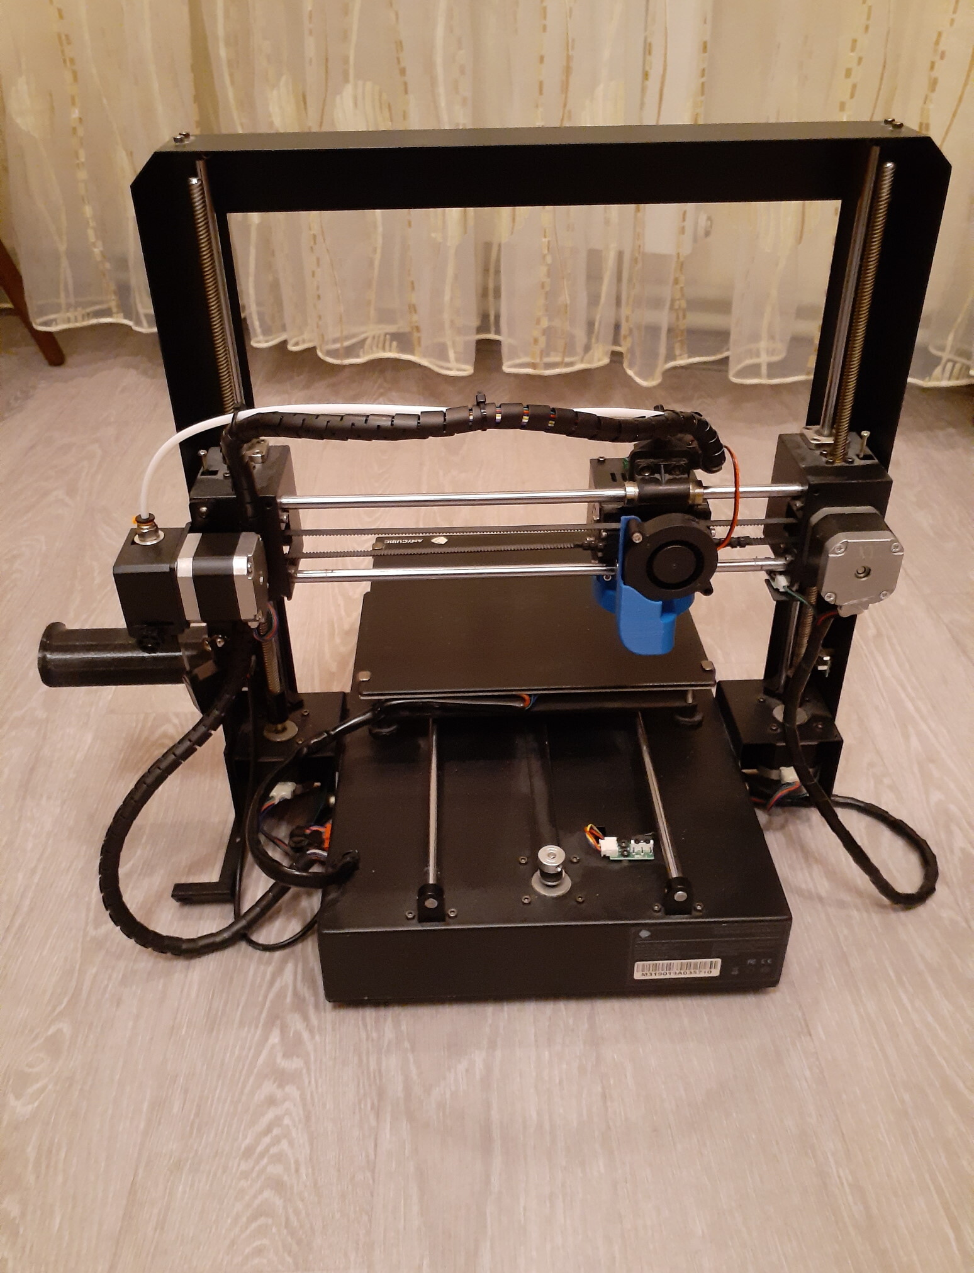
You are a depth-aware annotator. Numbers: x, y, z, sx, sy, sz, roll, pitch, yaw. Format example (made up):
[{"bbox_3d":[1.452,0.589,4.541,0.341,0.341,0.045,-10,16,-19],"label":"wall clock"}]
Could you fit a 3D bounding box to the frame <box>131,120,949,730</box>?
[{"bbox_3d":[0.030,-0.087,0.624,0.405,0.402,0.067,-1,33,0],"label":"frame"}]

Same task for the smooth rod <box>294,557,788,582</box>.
[{"bbox_3d":[0.033,-0.040,0.605,0.310,0.009,0.009,-1,33,0],"label":"smooth rod"}]

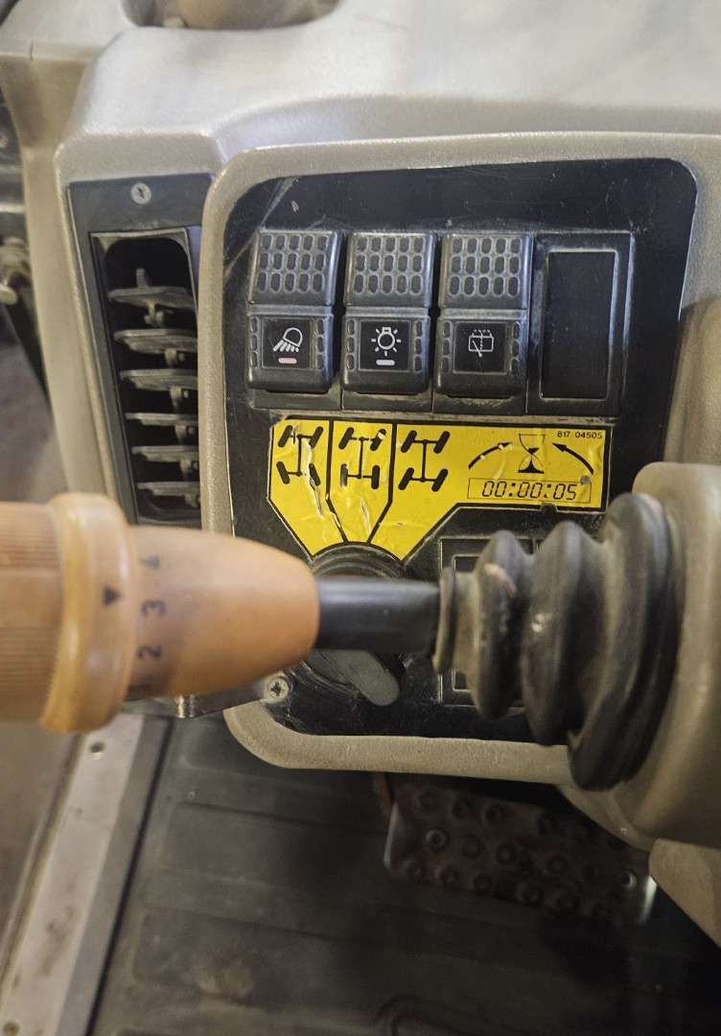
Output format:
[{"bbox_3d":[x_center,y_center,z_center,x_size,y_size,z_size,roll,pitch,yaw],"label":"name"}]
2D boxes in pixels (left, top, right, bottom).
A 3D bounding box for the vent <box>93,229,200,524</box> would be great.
[{"bbox_3d":[-0.062,-0.046,0.300,0.030,0.096,0.025,0,25,7],"label":"vent"}]

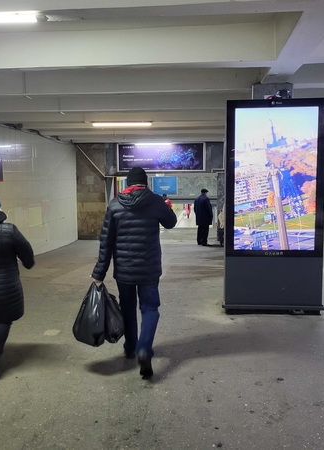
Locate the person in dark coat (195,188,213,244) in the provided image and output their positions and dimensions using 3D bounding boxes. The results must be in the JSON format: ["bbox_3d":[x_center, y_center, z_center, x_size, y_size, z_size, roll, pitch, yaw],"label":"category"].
[{"bbox_3d":[1.319,-0.253,14.400,0.420,1.770,0.520,-5,8,-38],"label":"person in dark coat"}]

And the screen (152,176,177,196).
[{"bbox_3d":[0.181,-1.946,22.034,1.220,0.888,0.030,0,6,6],"label":"screen"}]

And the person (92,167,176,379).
[{"bbox_3d":[-0.222,0.372,3.920,0.670,1.730,0.520,0,6,6],"label":"person"}]

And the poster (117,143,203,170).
[{"bbox_3d":[-0.053,-2.284,15.181,3.011,0.955,0.100,0,6,6],"label":"poster"}]

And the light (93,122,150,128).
[{"bbox_3d":[-0.793,-2.008,9.050,1.220,0.090,0.120,0,6,6],"label":"light"}]

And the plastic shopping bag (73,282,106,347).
[{"bbox_3d":[-0.624,0.770,3.880,0.280,0.530,0.260,-1,6,-6],"label":"plastic shopping bag"}]

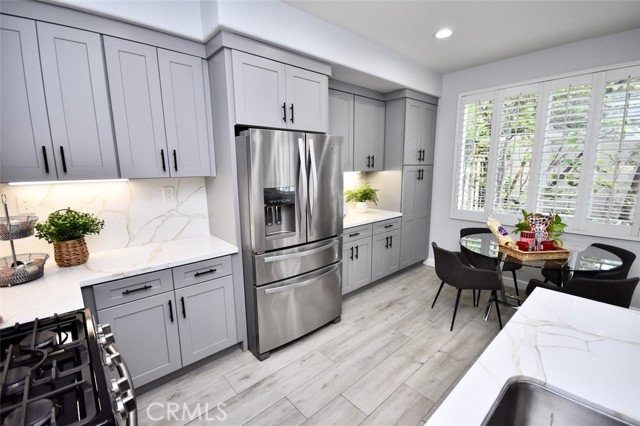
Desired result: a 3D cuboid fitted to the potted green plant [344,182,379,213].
[{"bbox_3d":[0.589,-0.202,3.667,0.380,0.396,0.370,-9,13,-39],"label":"potted green plant"}]

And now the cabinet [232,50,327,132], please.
[{"bbox_3d":[-0.479,-1.022,2.515,0.935,0.538,0.630,-8,12,-39],"label":"cabinet"}]

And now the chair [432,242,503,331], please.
[{"bbox_3d":[1.465,0.698,2.696,0.560,0.790,0.550,-1,9,-2],"label":"chair"}]

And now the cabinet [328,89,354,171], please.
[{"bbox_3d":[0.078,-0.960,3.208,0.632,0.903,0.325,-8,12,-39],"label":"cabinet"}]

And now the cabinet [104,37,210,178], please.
[{"bbox_3d":[-1.248,-0.739,2.089,0.630,0.904,0.330,-9,13,-39],"label":"cabinet"}]

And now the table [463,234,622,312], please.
[{"bbox_3d":[2.042,0.715,2.660,1.220,0.755,1.220,-8,12,-39],"label":"table"}]

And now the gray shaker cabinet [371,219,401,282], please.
[{"bbox_3d":[0.678,0.446,3.724,0.614,0.776,0.625,-8,12,-39],"label":"gray shaker cabinet"}]

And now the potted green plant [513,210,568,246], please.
[{"bbox_3d":[1.994,0.161,2.437,0.380,0.370,0.350,7,12,39],"label":"potted green plant"}]

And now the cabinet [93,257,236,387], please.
[{"bbox_3d":[-1.218,0.751,2.156,0.847,0.850,0.632,-9,13,-39],"label":"cabinet"}]

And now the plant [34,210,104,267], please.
[{"bbox_3d":[-1.693,0.171,1.823,0.325,0.351,0.290,-9,13,-39],"label":"plant"}]

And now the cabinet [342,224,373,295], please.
[{"bbox_3d":[0.200,0.528,3.332,0.636,0.850,0.632,-9,13,-39],"label":"cabinet"}]

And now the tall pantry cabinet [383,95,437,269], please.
[{"bbox_3d":[1.196,-0.366,4.040,0.801,2.366,0.631,-9,13,-39],"label":"tall pantry cabinet"}]

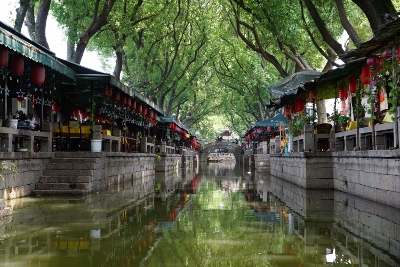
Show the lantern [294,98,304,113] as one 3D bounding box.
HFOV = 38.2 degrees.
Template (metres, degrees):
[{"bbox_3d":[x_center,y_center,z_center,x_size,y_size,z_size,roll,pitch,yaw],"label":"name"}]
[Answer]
[{"bbox_3d":[3.433,-0.969,20.000,0.350,0.470,0.350,0,-2,2],"label":"lantern"}]

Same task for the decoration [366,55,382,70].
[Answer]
[{"bbox_3d":[3.931,-1.597,13.000,0.350,0.340,0.350,0,-2,2],"label":"decoration"}]

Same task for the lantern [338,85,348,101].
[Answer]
[{"bbox_3d":[4.180,-1.186,16.800,0.270,0.430,0.270,0,-2,2],"label":"lantern"}]

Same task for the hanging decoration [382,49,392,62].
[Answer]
[{"bbox_3d":[4.214,-1.736,12.900,0.310,0.310,0.310,0,-2,2],"label":"hanging decoration"}]

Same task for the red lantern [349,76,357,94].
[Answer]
[{"bbox_3d":[4.045,-1.271,15.300,0.220,0.480,0.220,0,-2,2],"label":"red lantern"}]

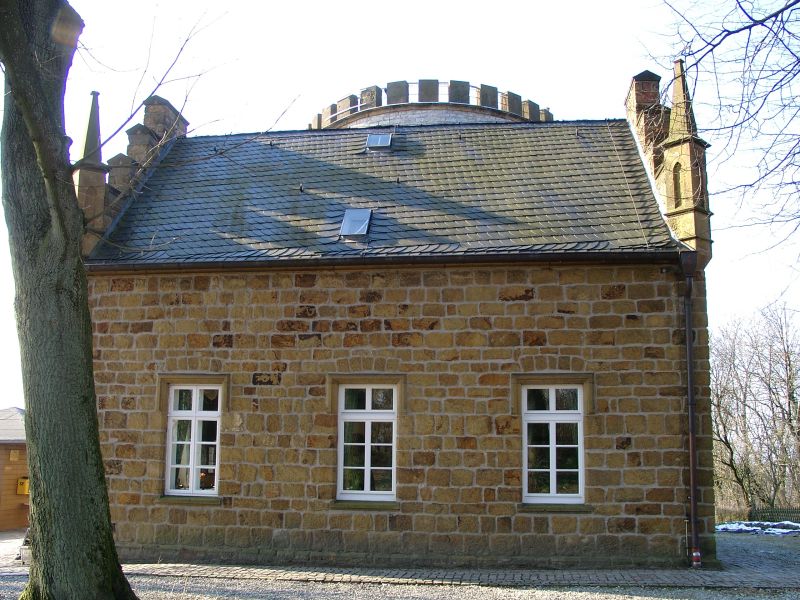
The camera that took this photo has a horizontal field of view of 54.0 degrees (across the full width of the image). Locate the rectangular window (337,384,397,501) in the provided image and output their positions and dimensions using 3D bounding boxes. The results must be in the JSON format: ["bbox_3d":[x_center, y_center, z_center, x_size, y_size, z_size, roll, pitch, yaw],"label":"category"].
[{"bbox_3d":[-0.468,2.089,11.559,0.872,1.682,0.120,-1,-6,8],"label":"rectangular window"}]

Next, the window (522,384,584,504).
[{"bbox_3d":[2.176,2.049,11.204,0.879,1.665,0.120,-1,-6,8],"label":"window"}]

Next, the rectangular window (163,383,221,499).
[{"bbox_3d":[-3.091,2.118,11.912,0.860,1.649,0.120,-1,-6,8],"label":"rectangular window"}]

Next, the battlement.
[{"bbox_3d":[1.468,-7.551,36.983,11.188,1.134,11.188,0,-6,2],"label":"battlement"}]

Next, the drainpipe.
[{"bbox_3d":[3.988,1.440,10.708,0.200,4.281,0.200,-1,-6,8],"label":"drainpipe"}]

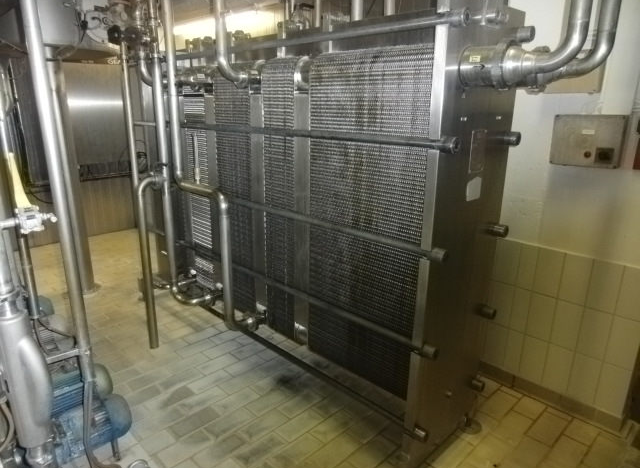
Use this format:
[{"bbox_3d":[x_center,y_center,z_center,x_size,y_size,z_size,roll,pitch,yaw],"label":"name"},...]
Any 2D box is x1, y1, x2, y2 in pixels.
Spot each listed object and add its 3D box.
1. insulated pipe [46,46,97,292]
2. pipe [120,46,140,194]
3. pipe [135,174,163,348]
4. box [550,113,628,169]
[{"bbox_3d":[-2.027,-0.459,3.575,0.150,1.940,0.150,16,22,42],"label":"insulated pipe"},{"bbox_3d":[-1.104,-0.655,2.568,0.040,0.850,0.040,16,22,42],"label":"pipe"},{"bbox_3d":[-0.916,0.175,2.425,0.060,0.970,0.120,16,22,42],"label":"pipe"},{"bbox_3d":[1.211,-0.420,2.000,0.280,0.220,0.090,16,22,42],"label":"box"}]

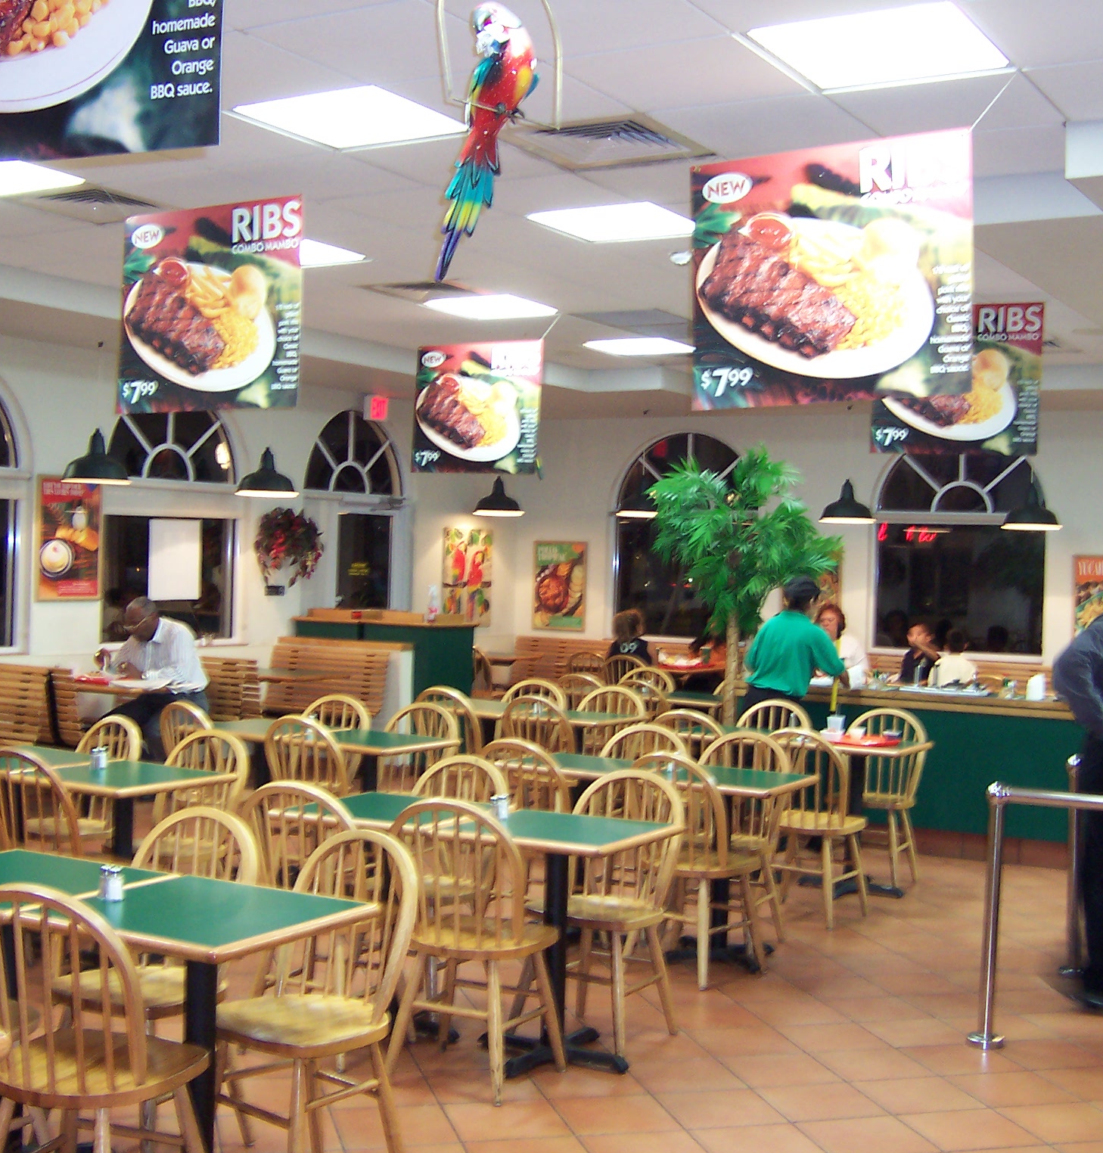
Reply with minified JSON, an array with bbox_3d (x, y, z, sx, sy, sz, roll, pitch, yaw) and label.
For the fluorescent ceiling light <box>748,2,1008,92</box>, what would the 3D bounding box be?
[{"bbox_3d":[0.901,-1.478,4.379,0.600,0.070,0.600,2,1,30],"label":"fluorescent ceiling light"}]

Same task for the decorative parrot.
[{"bbox_3d":[-0.144,-0.923,3.400,0.160,0.570,0.270,1,1,-38],"label":"decorative parrot"}]

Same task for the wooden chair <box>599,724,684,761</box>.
[{"bbox_3d":[0.283,1.080,6.973,0.440,0.890,0.470,2,1,30],"label":"wooden chair"}]

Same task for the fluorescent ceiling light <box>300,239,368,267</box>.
[{"bbox_3d":[-1.288,-1.607,7.898,0.600,0.060,0.600,2,1,31],"label":"fluorescent ceiling light"}]

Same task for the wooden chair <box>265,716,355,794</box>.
[{"bbox_3d":[-1.022,1.085,7.438,0.480,0.900,0.490,2,1,36],"label":"wooden chair"}]

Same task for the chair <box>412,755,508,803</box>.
[{"bbox_3d":[-0.473,1.132,5.814,0.440,0.915,0.480,2,1,31],"label":"chair"}]

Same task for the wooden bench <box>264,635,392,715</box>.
[{"bbox_3d":[-1.724,0.954,11.347,1.050,0.900,0.580,2,1,30],"label":"wooden bench"}]

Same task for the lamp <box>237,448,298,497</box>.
[{"bbox_3d":[-2.006,-0.744,11.318,0.440,0.335,0.440,2,1,0],"label":"lamp"}]

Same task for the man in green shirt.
[{"bbox_3d":[1.370,0.791,9.137,0.600,1.579,0.500,2,1,21],"label":"man in green shirt"}]

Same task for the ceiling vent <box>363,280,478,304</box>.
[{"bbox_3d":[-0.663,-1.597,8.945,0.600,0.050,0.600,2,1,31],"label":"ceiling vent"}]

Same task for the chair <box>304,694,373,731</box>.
[{"bbox_3d":[-1.260,1.073,8.178,0.440,0.915,0.480,2,1,31],"label":"chair"}]

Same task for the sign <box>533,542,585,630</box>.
[{"bbox_3d":[0.072,0.088,14.724,0.560,0.810,0.030,2,1,31],"label":"sign"}]

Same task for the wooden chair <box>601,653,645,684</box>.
[{"bbox_3d":[0.683,1.064,12.622,0.440,0.915,0.480,2,1,31],"label":"wooden chair"}]

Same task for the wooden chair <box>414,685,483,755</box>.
[{"bbox_3d":[-0.506,1.030,8.835,0.440,0.890,0.470,2,1,30],"label":"wooden chair"}]

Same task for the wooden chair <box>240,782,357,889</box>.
[{"bbox_3d":[-0.728,1.078,5.193,0.440,0.890,0.470,2,1,30],"label":"wooden chair"}]

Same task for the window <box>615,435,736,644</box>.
[{"bbox_3d":[1.174,-0.344,14.081,1.410,1.840,0.120,2,1,31],"label":"window"}]

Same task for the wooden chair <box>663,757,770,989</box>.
[{"bbox_3d":[0.569,1.098,6.248,0.440,0.890,0.470,2,1,38],"label":"wooden chair"}]

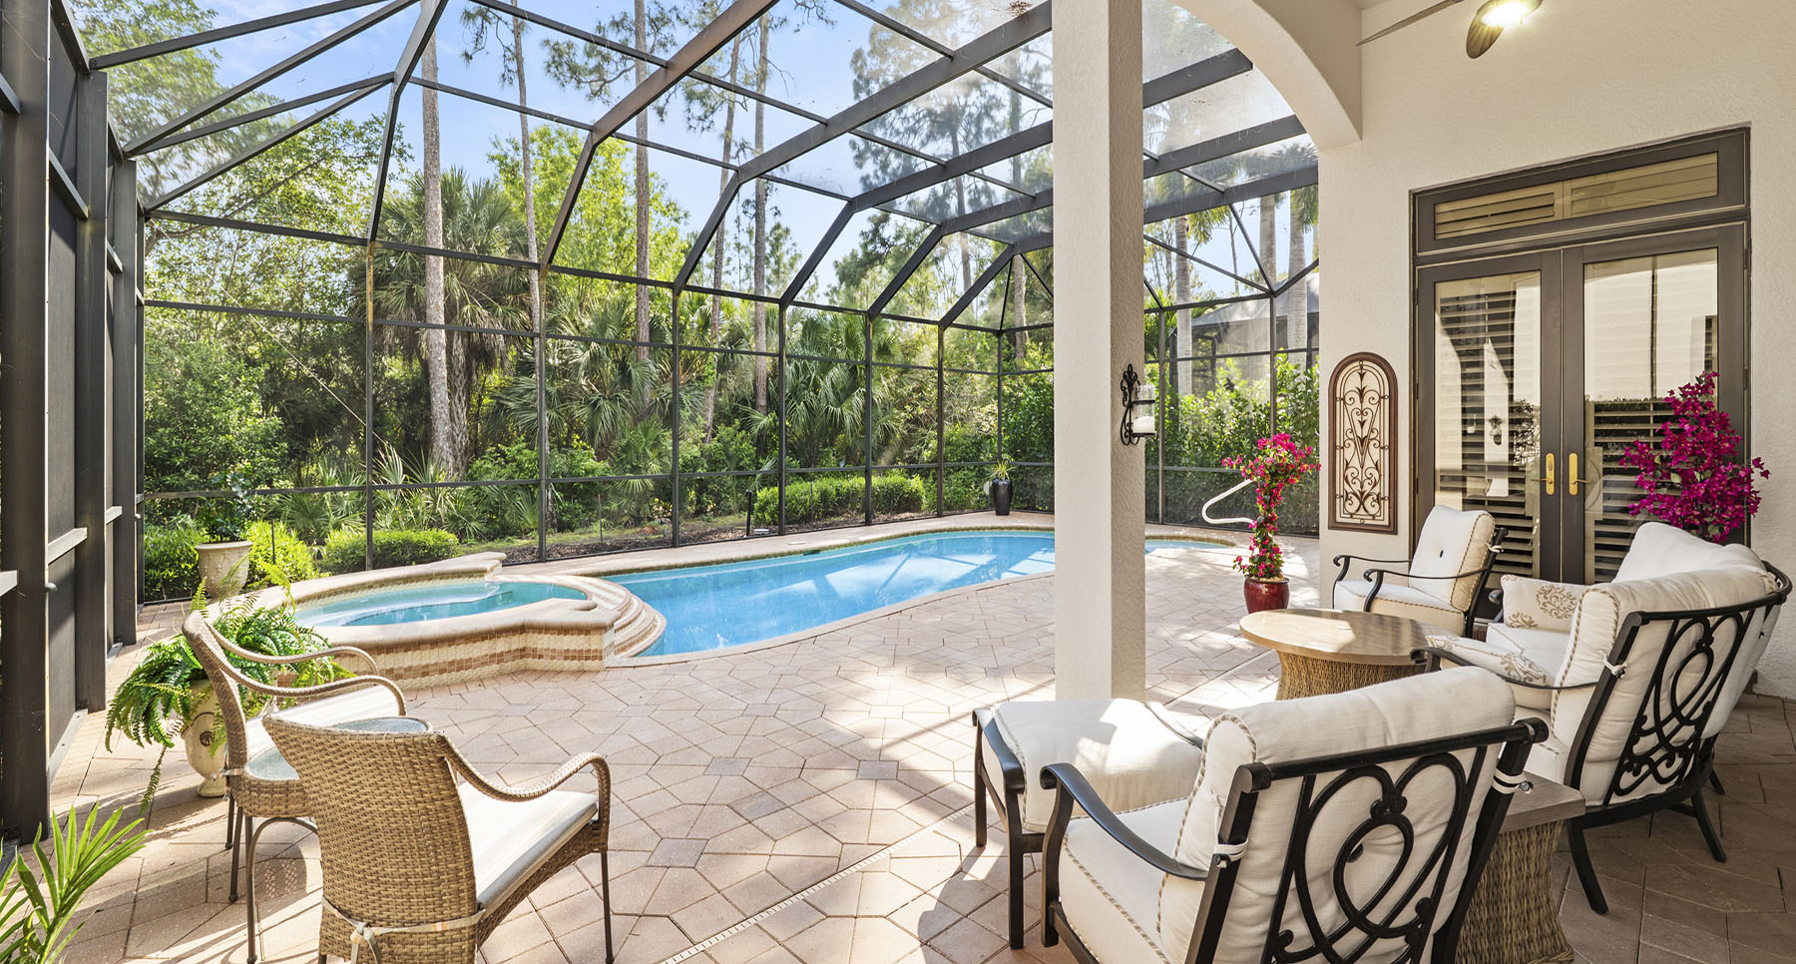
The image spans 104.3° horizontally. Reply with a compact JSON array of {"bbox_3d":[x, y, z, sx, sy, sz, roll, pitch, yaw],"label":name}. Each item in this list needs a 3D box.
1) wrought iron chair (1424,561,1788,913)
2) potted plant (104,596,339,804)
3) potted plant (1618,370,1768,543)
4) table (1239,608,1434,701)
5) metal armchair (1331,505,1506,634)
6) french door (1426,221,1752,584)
[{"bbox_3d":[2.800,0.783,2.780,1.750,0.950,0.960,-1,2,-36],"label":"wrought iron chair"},{"bbox_3d":[-2.830,0.851,2.900,0.900,0.800,0.870,2,2,45],"label":"potted plant"},{"bbox_3d":[4.420,0.304,3.880,0.760,1.780,0.700,2,2,45],"label":"potted plant"},{"bbox_3d":[2.170,0.973,3.380,0.940,0.500,0.940,2,2,45],"label":"table"},{"bbox_3d":[3.340,0.684,4.570,0.840,0.940,0.730,0,2,13],"label":"metal armchair"},{"bbox_3d":[4.370,-0.243,4.590,1.540,2.530,0.120,2,2,45],"label":"french door"}]

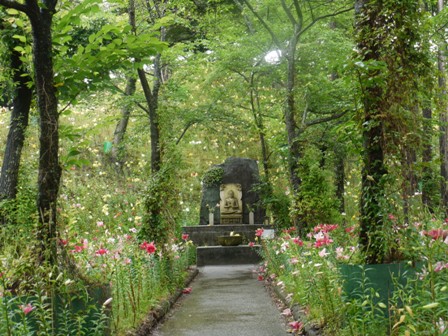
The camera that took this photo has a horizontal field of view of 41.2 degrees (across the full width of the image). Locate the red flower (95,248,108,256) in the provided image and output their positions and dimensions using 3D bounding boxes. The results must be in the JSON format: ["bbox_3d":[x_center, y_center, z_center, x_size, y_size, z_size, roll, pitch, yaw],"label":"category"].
[{"bbox_3d":[-1.543,1.065,7.500,0.170,0.100,0.160,-1,-2,-11],"label":"red flower"}]

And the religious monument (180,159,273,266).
[{"bbox_3d":[0.130,0.985,14.150,2.170,2.500,1.400,-1,-2,-2],"label":"religious monument"}]

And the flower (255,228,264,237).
[{"bbox_3d":[0.578,1.051,9.700,0.160,0.130,0.140,-2,-2,17],"label":"flower"}]

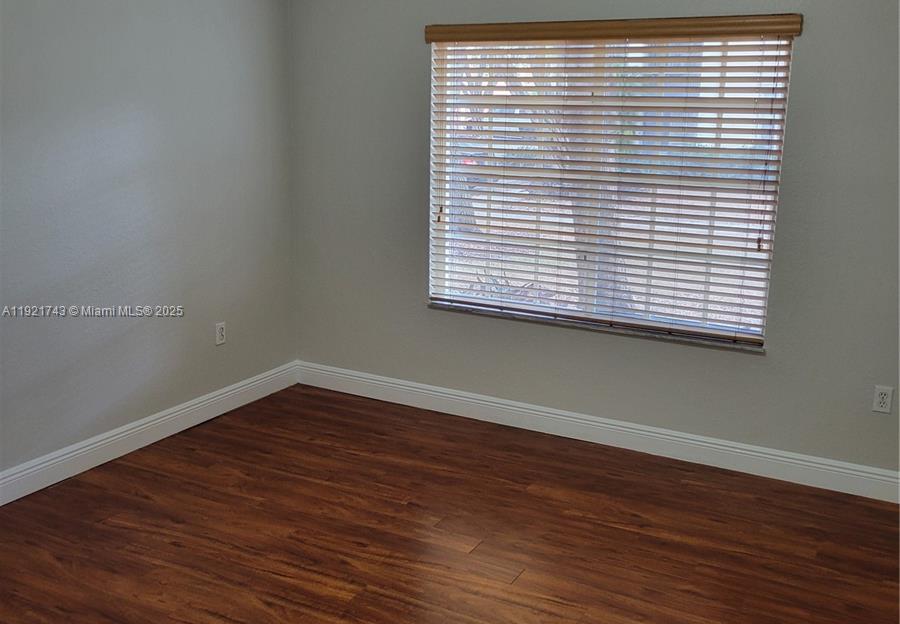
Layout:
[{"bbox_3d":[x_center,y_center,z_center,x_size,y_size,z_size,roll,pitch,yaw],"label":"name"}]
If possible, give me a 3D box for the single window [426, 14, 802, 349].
[{"bbox_3d":[0.673,-0.645,4.309,1.785,1.423,0.080,8,15,28],"label":"single window"}]

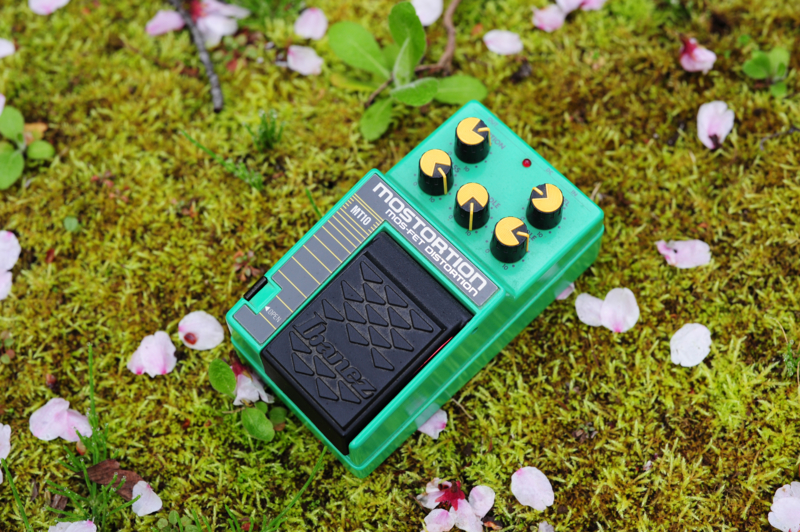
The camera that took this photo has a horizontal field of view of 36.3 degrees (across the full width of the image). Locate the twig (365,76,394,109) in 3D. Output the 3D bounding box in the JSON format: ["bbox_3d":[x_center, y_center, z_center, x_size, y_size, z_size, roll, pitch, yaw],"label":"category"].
[{"bbox_3d":[-0.008,-0.071,0.500,0.003,0.003,0.018,38,76,14],"label":"twig"}]

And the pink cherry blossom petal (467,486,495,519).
[{"bbox_3d":[0.029,0.086,0.444,0.011,0.004,0.012,0,70,3],"label":"pink cherry blossom petal"}]

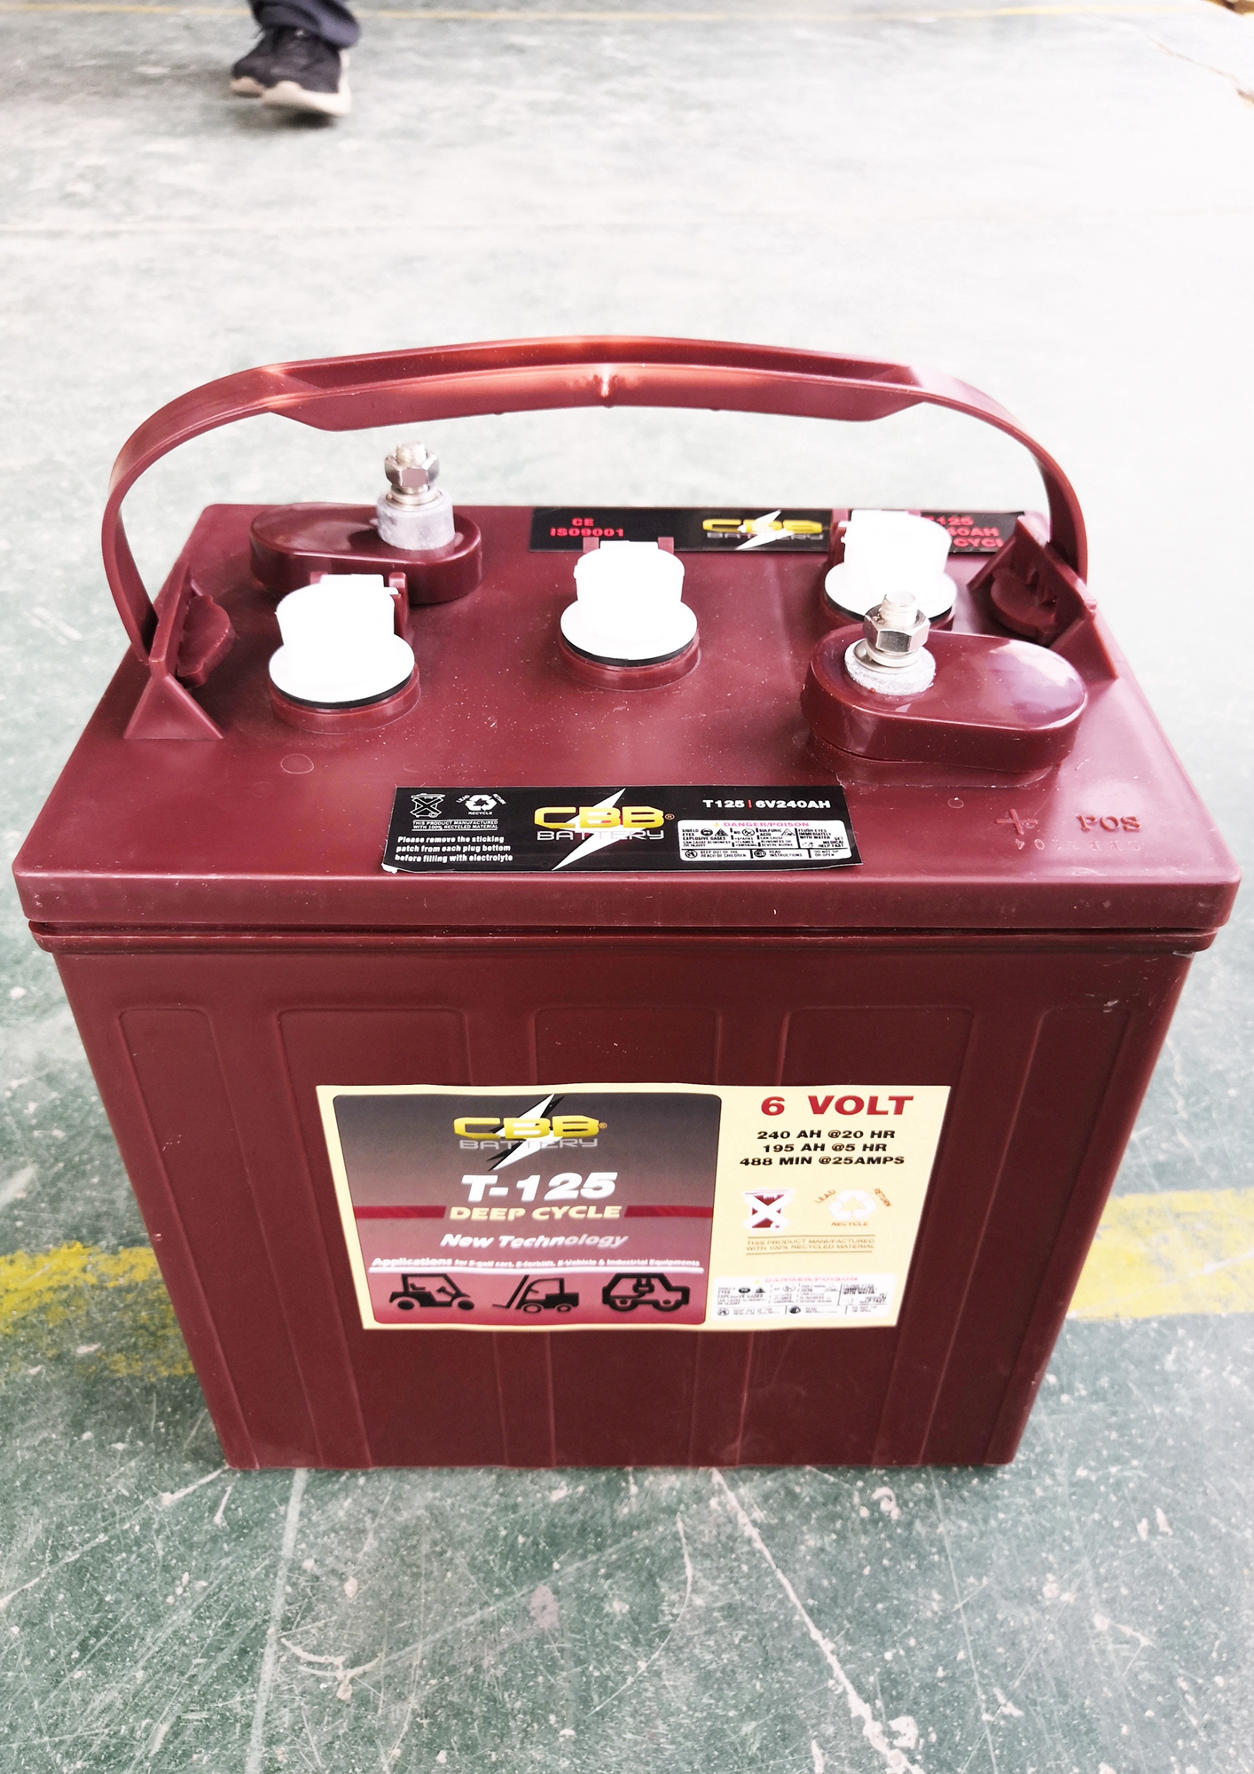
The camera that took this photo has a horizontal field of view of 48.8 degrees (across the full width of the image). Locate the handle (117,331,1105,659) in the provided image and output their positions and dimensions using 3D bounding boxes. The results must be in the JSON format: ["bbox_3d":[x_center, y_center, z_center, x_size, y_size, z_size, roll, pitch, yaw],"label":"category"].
[{"bbox_3d":[-0.003,-0.092,0.333,0.240,0.075,0.023,-2,40,-3],"label":"handle"}]

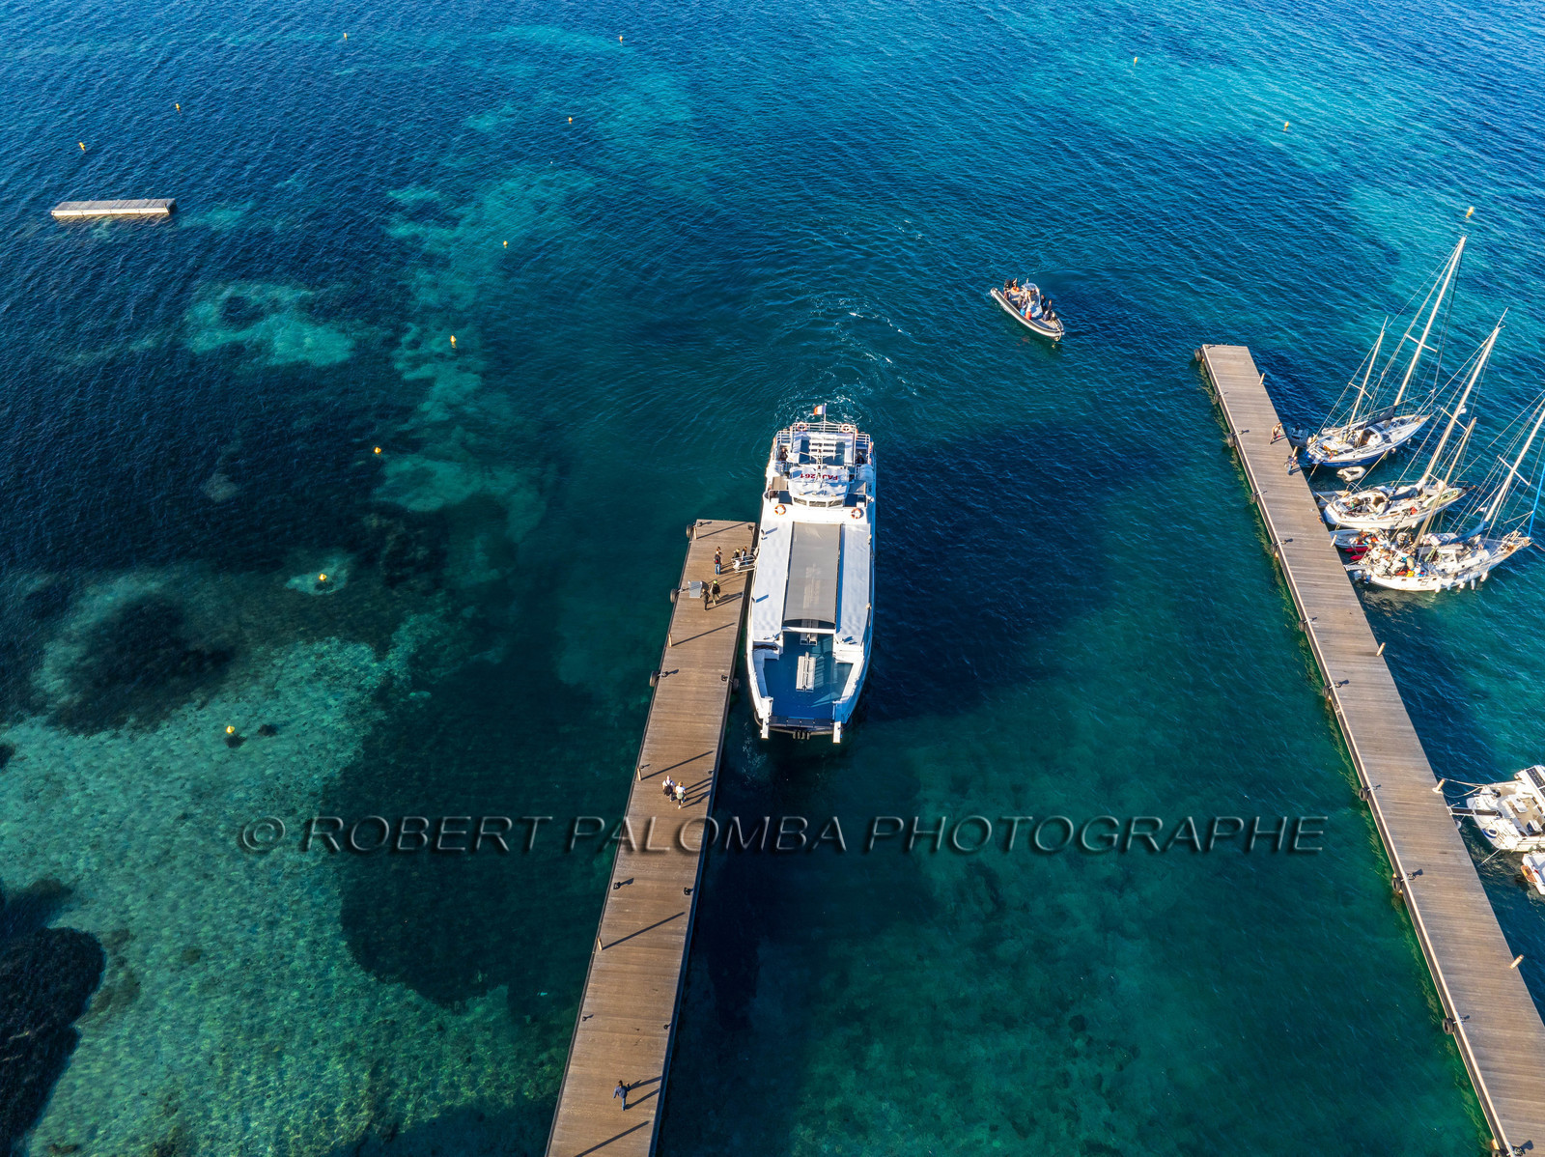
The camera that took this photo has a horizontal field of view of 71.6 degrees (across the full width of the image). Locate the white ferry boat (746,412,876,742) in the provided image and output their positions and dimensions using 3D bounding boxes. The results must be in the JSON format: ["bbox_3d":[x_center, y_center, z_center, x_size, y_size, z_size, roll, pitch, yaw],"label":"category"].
[{"bbox_3d":[2.641,-1.496,65.070,7.400,7.100,26.479,3,43,4],"label":"white ferry boat"}]

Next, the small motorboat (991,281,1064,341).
[{"bbox_3d":[22.535,-23.672,92.324,3.100,2.750,9.149,-13,44,-14],"label":"small motorboat"}]

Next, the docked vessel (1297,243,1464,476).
[{"bbox_3d":[43.843,-15.465,73.752,11.773,15.800,3.450,-15,45,-15],"label":"docked vessel"}]

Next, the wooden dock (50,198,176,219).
[{"bbox_3d":[-67.424,-38.010,109.928,11.468,0.650,2.350,-2,43,-2],"label":"wooden dock"}]

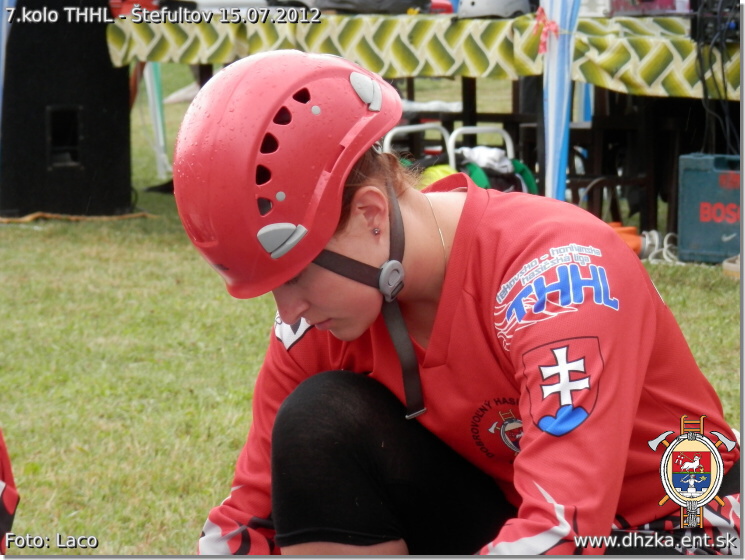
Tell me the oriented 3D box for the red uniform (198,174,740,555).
[{"bbox_3d":[0.105,0.125,4.600,0.570,0.490,0.480,-4,6,-39],"label":"red uniform"}]

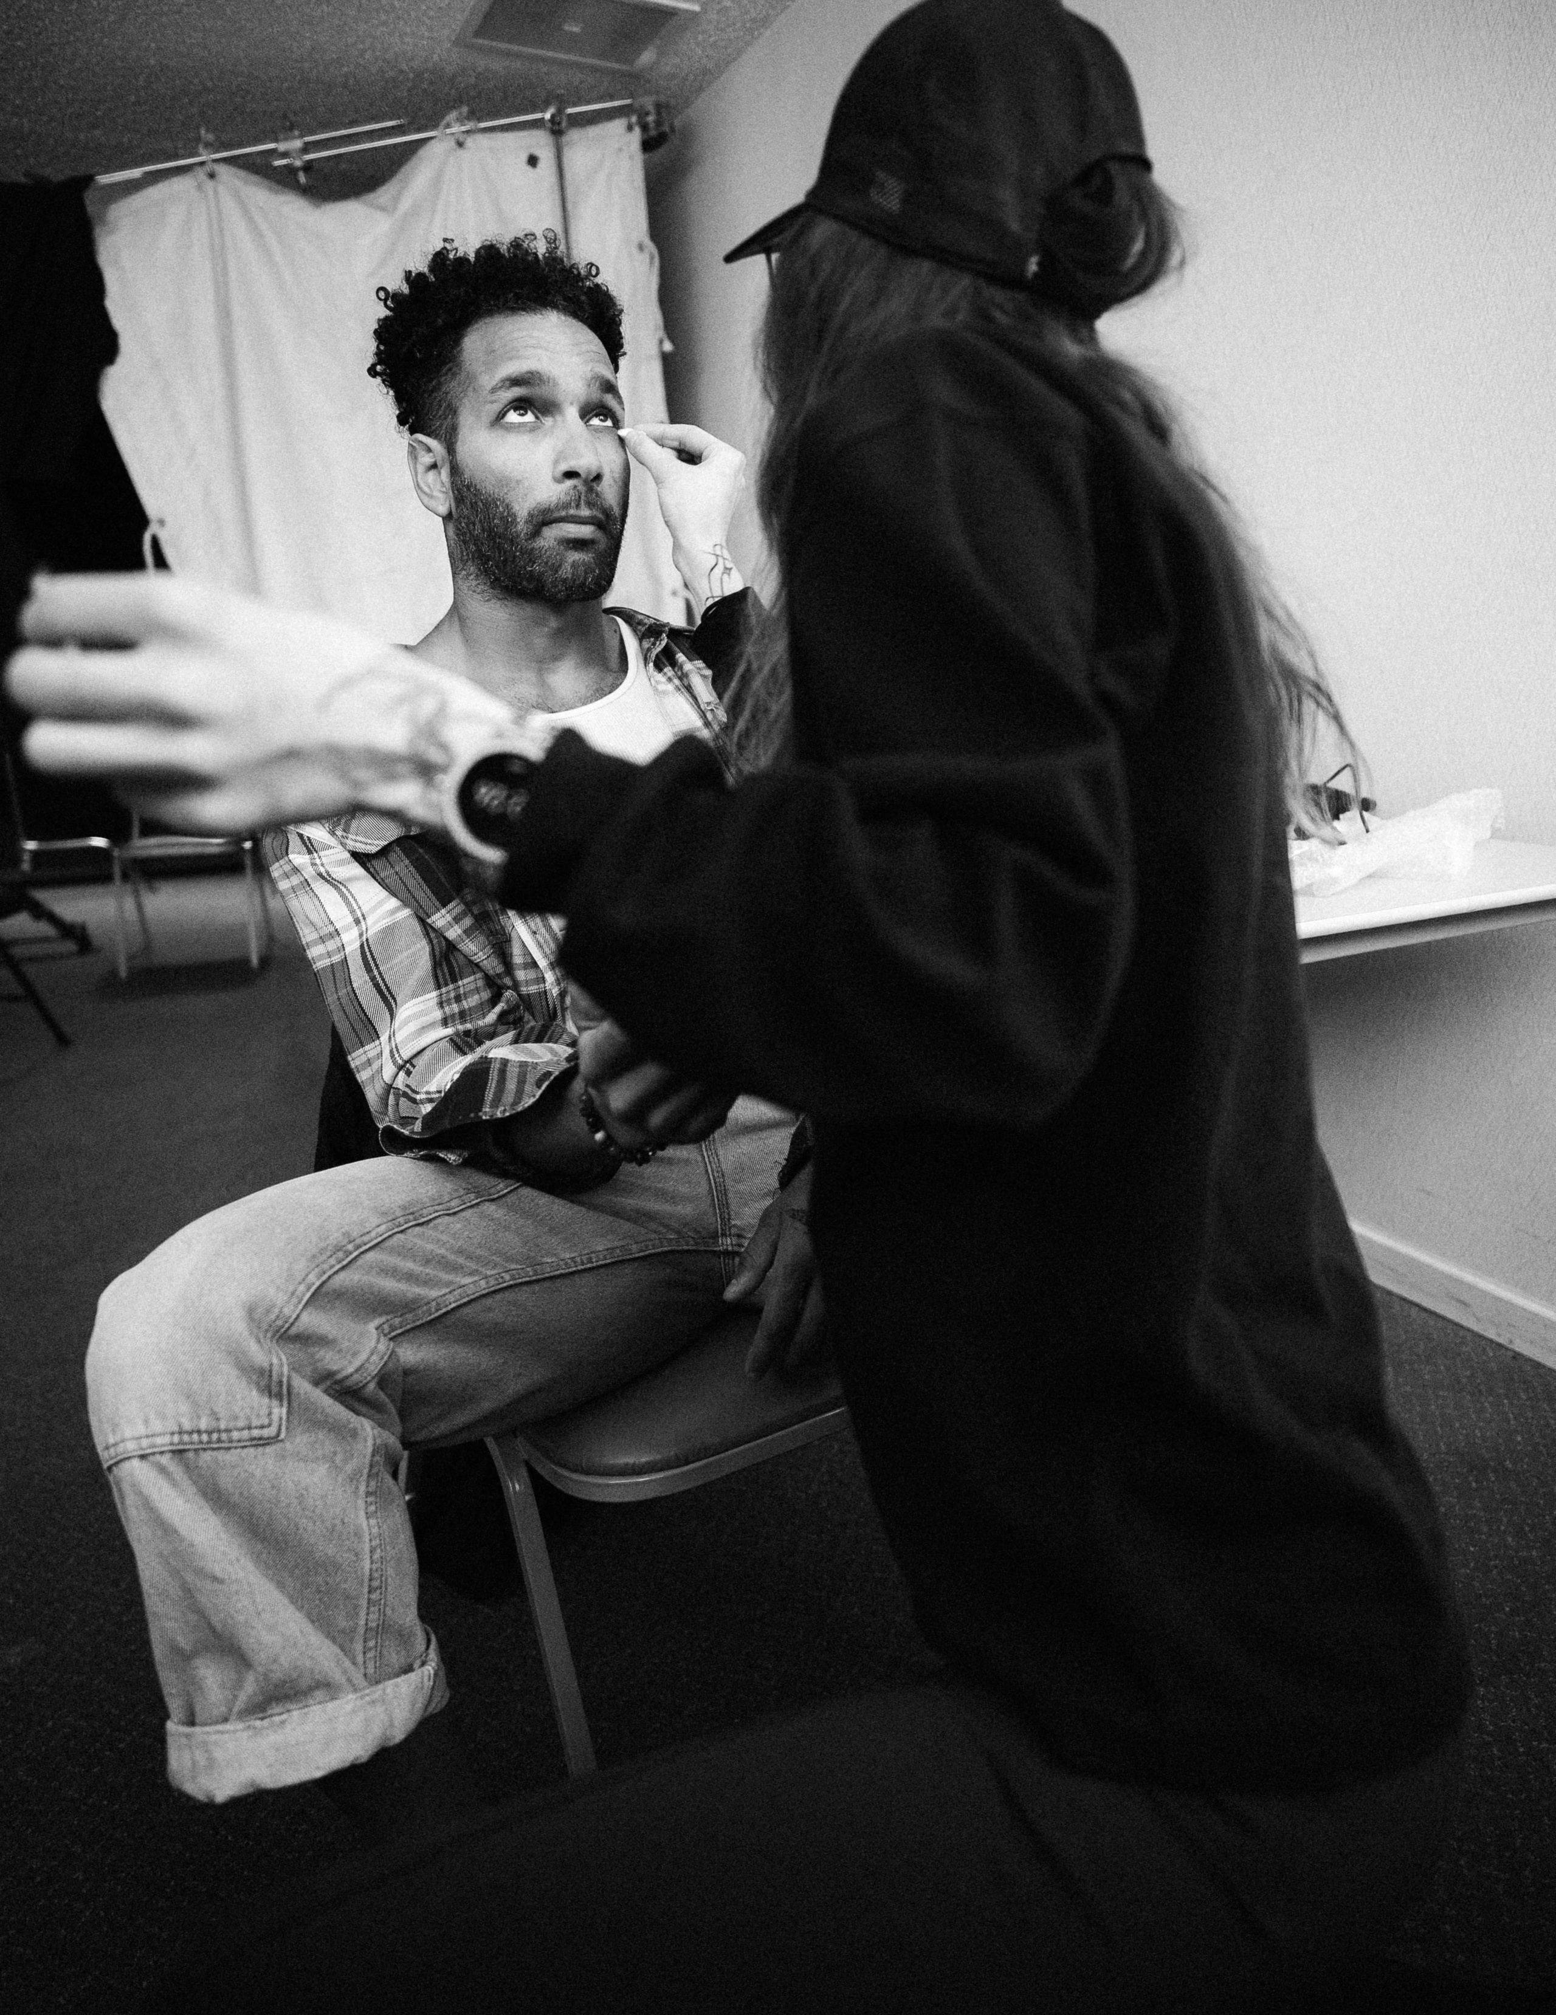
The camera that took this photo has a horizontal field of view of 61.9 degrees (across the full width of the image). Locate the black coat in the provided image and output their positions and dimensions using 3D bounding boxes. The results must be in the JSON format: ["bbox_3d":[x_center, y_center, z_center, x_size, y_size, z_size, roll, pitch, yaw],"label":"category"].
[{"bbox_3d":[0.124,-0.022,0.732,0.510,0.670,0.540,8,18,31],"label":"black coat"}]

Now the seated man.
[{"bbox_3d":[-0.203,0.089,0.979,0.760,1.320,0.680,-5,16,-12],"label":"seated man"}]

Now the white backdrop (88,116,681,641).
[{"bbox_3d":[-1.167,-1.410,4.009,1.754,2.150,0.180,2,16,14],"label":"white backdrop"}]

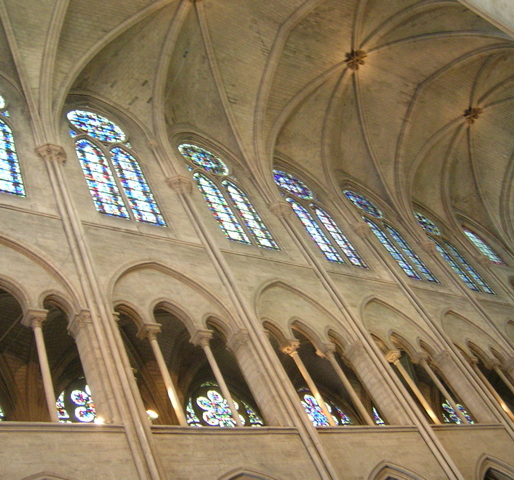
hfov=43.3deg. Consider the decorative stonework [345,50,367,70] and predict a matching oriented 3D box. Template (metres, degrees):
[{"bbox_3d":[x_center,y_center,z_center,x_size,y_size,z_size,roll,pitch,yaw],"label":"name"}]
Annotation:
[{"bbox_3d":[5.872,-10.590,38.200,1.000,0.550,1.000,-16,-44,-16],"label":"decorative stonework"}]

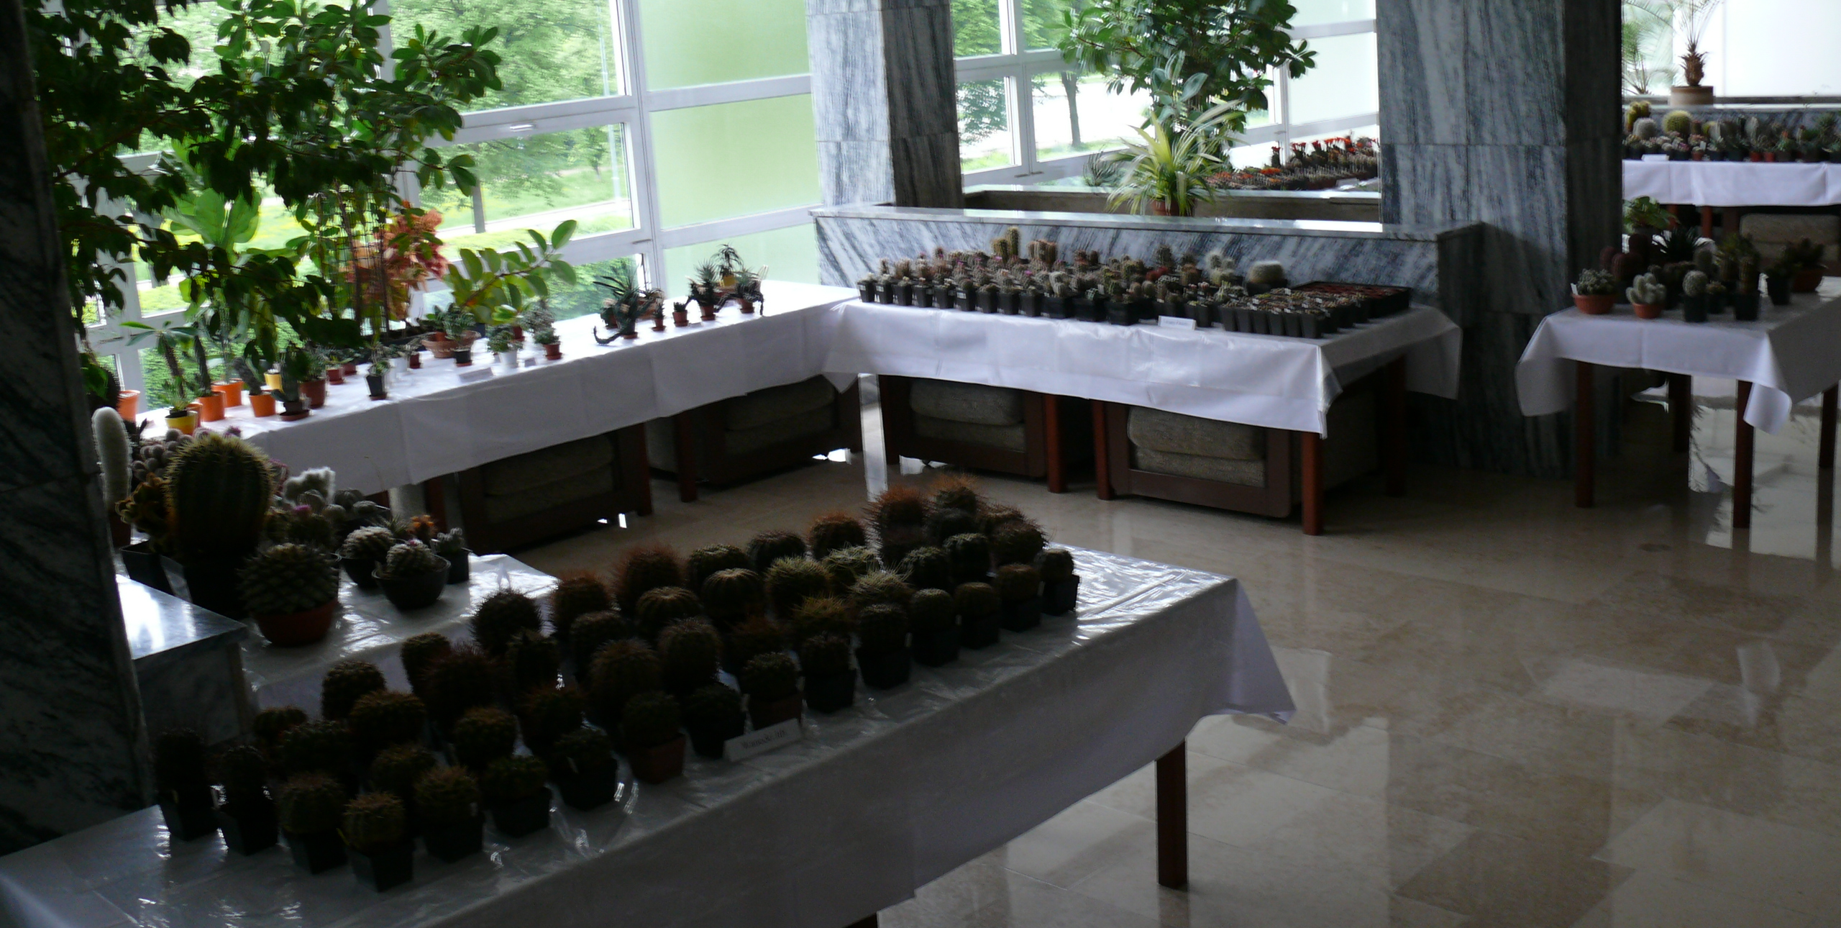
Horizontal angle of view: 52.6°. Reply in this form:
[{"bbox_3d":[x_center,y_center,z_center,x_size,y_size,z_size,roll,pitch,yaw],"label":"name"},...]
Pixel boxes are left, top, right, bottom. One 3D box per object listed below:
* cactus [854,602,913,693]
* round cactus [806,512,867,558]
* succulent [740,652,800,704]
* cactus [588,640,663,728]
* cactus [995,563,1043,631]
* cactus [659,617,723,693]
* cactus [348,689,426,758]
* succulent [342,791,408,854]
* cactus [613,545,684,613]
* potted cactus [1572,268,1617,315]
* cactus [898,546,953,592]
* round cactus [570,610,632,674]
[{"bbox_3d":[-0.071,0.339,3.511,0.092,0.148,0.092,-4,13,1],"label":"cactus"},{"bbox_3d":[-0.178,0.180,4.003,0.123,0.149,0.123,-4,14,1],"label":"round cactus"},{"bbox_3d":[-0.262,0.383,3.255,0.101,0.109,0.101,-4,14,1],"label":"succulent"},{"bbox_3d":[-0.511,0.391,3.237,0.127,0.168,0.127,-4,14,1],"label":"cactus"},{"bbox_3d":[0.190,0.259,3.660,0.092,0.115,0.092,10,20,44],"label":"cactus"},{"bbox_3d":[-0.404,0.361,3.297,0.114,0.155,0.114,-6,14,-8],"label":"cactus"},{"bbox_3d":[-0.909,0.445,3.175,0.131,0.115,0.131,10,19,44],"label":"cactus"},{"bbox_3d":[-0.826,0.544,2.824,0.099,0.092,0.099,10,19,44],"label":"succulent"},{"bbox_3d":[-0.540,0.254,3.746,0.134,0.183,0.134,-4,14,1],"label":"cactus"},{"bbox_3d":[2.343,-0.601,6.481,0.150,0.155,0.150,-17,19,-41],"label":"potted cactus"},{"bbox_3d":[0.011,0.220,3.878,0.113,0.103,0.113,-4,13,1],"label":"cactus"},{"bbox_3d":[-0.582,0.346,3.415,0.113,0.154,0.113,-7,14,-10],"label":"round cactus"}]

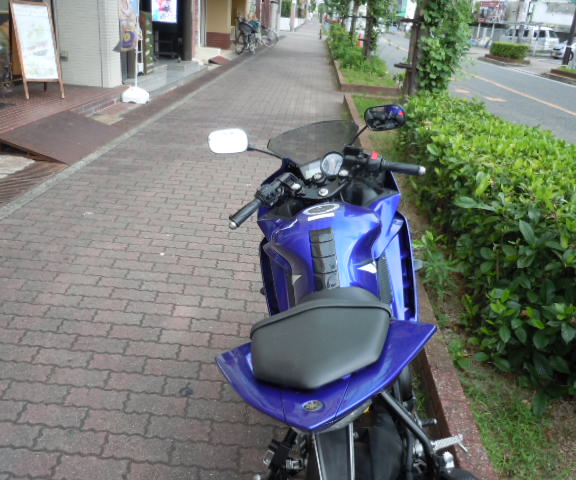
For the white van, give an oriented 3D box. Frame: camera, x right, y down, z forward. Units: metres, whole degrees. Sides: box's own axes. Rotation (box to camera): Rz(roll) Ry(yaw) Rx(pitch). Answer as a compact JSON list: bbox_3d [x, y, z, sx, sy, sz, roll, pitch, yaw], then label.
[{"bbox_3d":[22.018,-18.415,47.252,1.700,1.950,4.550,-10,28,-30],"label":"white van"}]

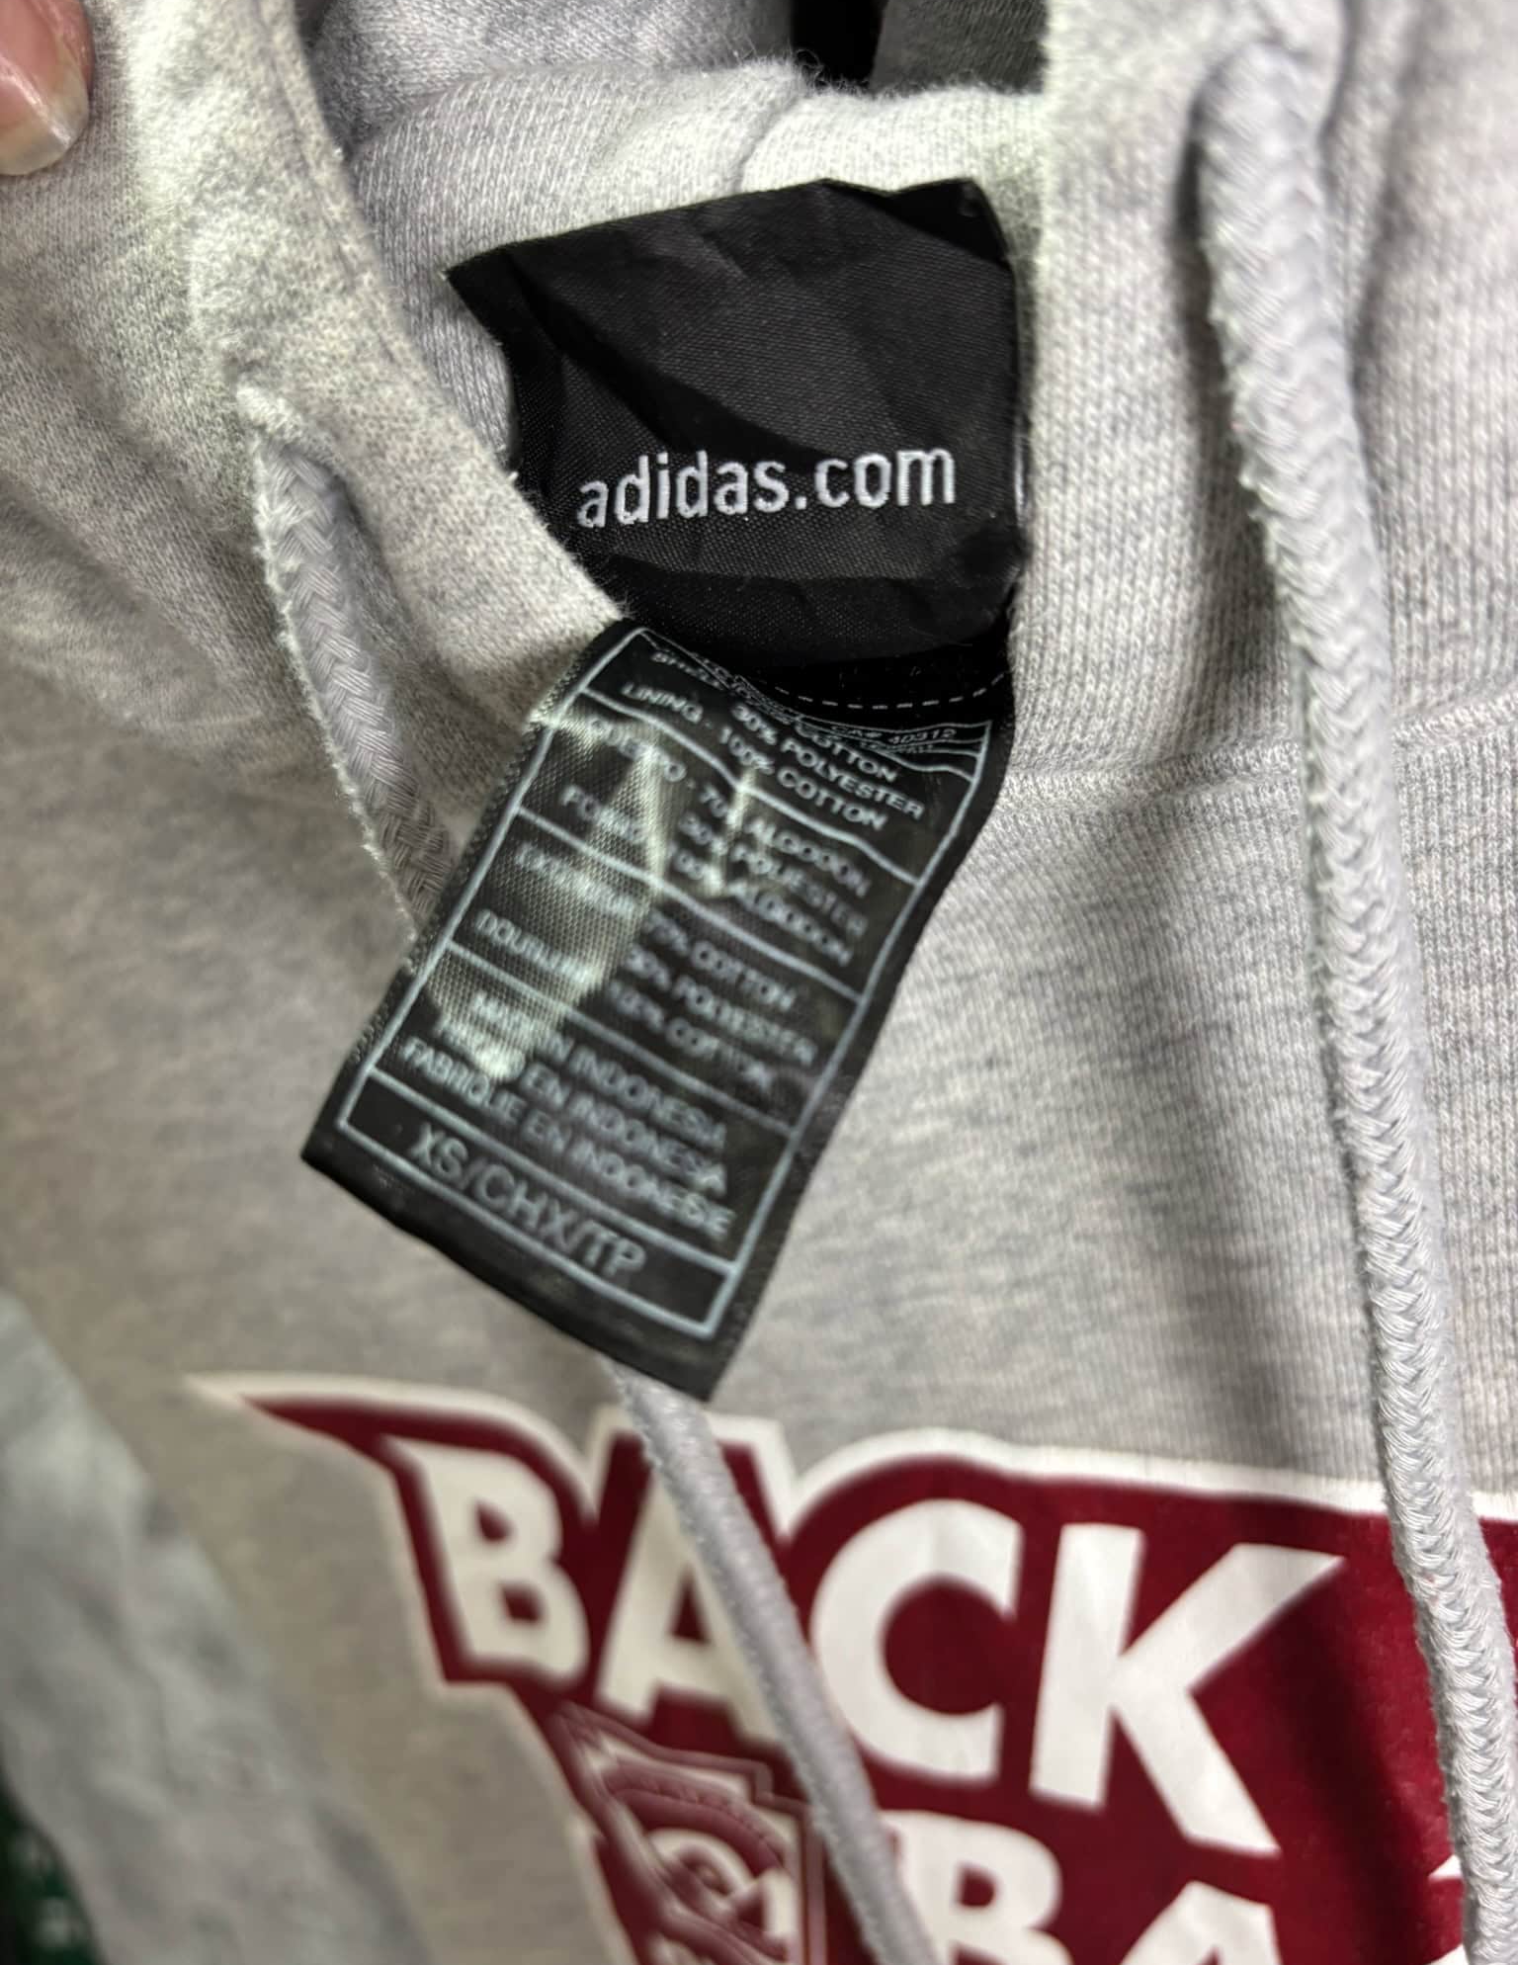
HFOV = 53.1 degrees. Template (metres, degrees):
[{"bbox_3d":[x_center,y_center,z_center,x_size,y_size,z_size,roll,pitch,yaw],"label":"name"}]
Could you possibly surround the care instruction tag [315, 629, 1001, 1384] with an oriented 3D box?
[{"bbox_3d":[-0.007,-0.001,0.125,0.057,0.037,0.009,-63,6,-16],"label":"care instruction tag"}]

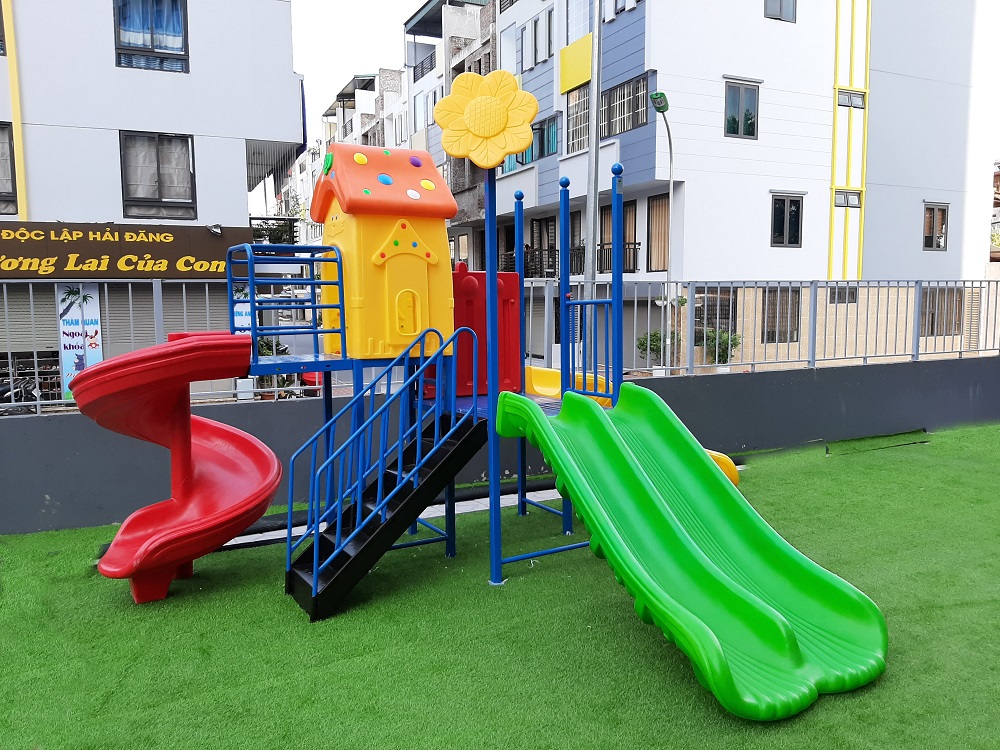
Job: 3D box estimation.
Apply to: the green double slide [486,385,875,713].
[{"bbox_3d":[0.869,0.702,3.819,0.970,1.140,1.880,-4,7,-31],"label":"green double slide"}]

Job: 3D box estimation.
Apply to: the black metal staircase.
[{"bbox_3d":[-0.646,0.732,4.332,1.090,1.010,0.465,-4,7,-31],"label":"black metal staircase"}]

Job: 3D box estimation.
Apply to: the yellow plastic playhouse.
[{"bbox_3d":[-0.736,-0.769,4.730,0.755,1.320,0.730,-4,7,-31],"label":"yellow plastic playhouse"}]

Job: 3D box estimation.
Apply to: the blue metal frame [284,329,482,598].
[{"bbox_3d":[-0.668,0.419,4.290,1.045,1.380,0.475,-4,7,-31],"label":"blue metal frame"}]

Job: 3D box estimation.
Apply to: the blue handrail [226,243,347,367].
[{"bbox_3d":[-1.275,-0.397,4.478,0.600,0.720,0.595,-4,7,-31],"label":"blue handrail"}]

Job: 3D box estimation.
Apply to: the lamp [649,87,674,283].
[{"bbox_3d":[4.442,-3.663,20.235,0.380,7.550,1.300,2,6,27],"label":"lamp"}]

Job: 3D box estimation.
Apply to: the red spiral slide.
[{"bbox_3d":[-1.925,0.485,4.511,1.160,1.490,1.160,-4,7,-31],"label":"red spiral slide"}]

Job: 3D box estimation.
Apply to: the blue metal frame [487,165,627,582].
[{"bbox_3d":[0.060,-0.091,5.011,0.975,2.500,1.165,-4,7,-31],"label":"blue metal frame"}]

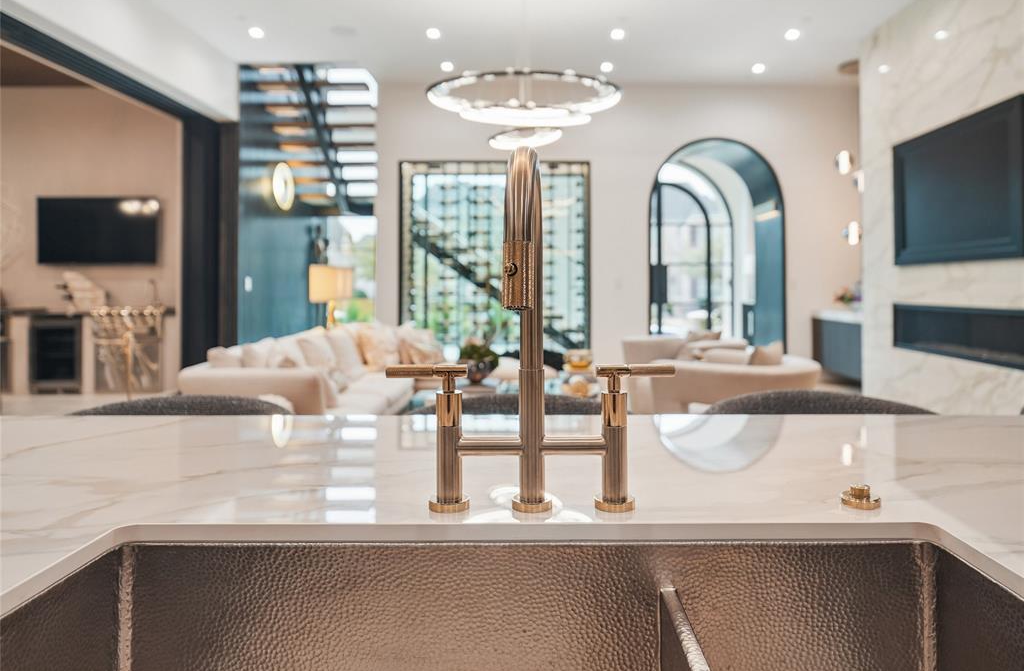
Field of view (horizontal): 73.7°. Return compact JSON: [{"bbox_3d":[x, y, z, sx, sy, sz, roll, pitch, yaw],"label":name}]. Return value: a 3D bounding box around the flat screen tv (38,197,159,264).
[{"bbox_3d":[-4.915,-1.240,8.100,1.430,0.810,0.060,0,2,2],"label":"flat screen tv"}]

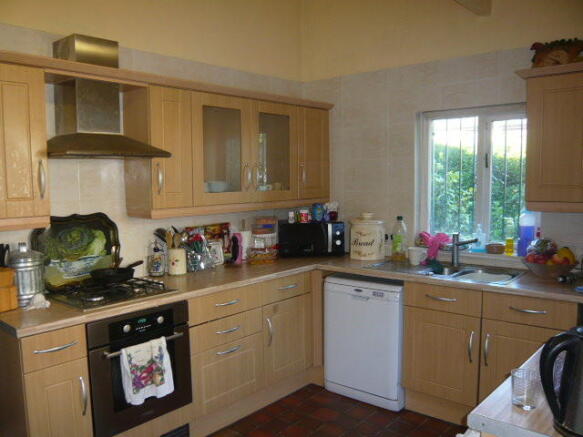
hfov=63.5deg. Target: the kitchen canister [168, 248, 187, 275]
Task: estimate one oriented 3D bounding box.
[{"bbox_3d":[-0.804,0.309,3.336,0.120,0.168,0.120,-1,4,0],"label":"kitchen canister"}]

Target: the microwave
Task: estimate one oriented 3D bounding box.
[{"bbox_3d":[0.154,0.178,3.920,0.515,0.280,0.350,-1,4,-2],"label":"microwave"}]

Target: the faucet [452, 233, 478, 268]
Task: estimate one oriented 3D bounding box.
[{"bbox_3d":[1.206,0.225,3.287,0.050,0.235,0.185,-4,5,-40],"label":"faucet"}]

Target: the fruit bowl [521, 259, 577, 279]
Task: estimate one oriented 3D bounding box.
[{"bbox_3d":[1.645,0.325,3.026,0.325,0.103,0.325,-1,4,0],"label":"fruit bowl"}]

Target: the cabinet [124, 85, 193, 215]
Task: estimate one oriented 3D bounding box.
[{"bbox_3d":[-0.843,-0.407,2.967,0.303,0.750,0.303,2,5,40],"label":"cabinet"}]

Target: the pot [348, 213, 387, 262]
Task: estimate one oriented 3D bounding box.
[{"bbox_3d":[0.634,0.156,3.884,0.250,0.365,0.205,1,4,30],"label":"pot"}]

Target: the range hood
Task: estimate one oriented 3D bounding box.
[{"bbox_3d":[-1.060,-0.644,2.555,0.500,0.650,0.600,2,5,40],"label":"range hood"}]

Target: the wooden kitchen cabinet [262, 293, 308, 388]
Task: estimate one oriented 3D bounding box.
[{"bbox_3d":[-0.229,0.856,3.560,0.550,0.566,0.520,2,5,40],"label":"wooden kitchen cabinet"}]

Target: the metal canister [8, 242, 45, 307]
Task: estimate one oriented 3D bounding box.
[{"bbox_3d":[-1.400,0.293,2.498,0.180,0.320,0.180,-1,4,0],"label":"metal canister"}]

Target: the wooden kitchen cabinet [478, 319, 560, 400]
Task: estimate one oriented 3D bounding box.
[{"bbox_3d":[1.516,0.872,2.894,0.494,0.566,0.550,2,5,40],"label":"wooden kitchen cabinet"}]

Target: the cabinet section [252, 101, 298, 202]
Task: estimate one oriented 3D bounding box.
[{"bbox_3d":[-0.227,-0.485,3.543,0.310,0.714,0.500,3,6,41],"label":"cabinet section"}]

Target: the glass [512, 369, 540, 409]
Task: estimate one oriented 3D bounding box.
[{"bbox_3d":[0.621,0.456,1.255,0.068,0.090,0.068,2,5,40],"label":"glass"}]

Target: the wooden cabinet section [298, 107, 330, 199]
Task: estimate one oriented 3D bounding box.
[{"bbox_3d":[0.068,-0.516,3.881,0.310,0.714,0.401,3,6,41],"label":"wooden cabinet section"}]

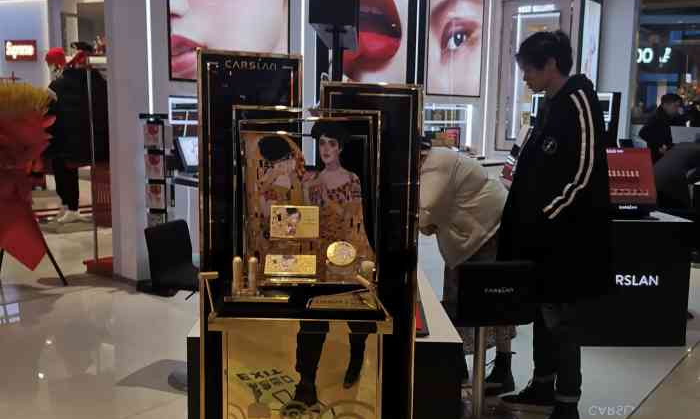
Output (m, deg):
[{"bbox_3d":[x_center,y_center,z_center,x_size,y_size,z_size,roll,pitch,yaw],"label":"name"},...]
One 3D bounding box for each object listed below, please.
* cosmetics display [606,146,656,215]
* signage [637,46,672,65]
[{"bbox_3d":[1.776,-0.173,4.665,0.340,0.420,0.250,0,8,-3],"label":"cosmetics display"},{"bbox_3d":[5.021,-2.539,12.000,0.580,0.270,0.060,7,10,37],"label":"signage"}]

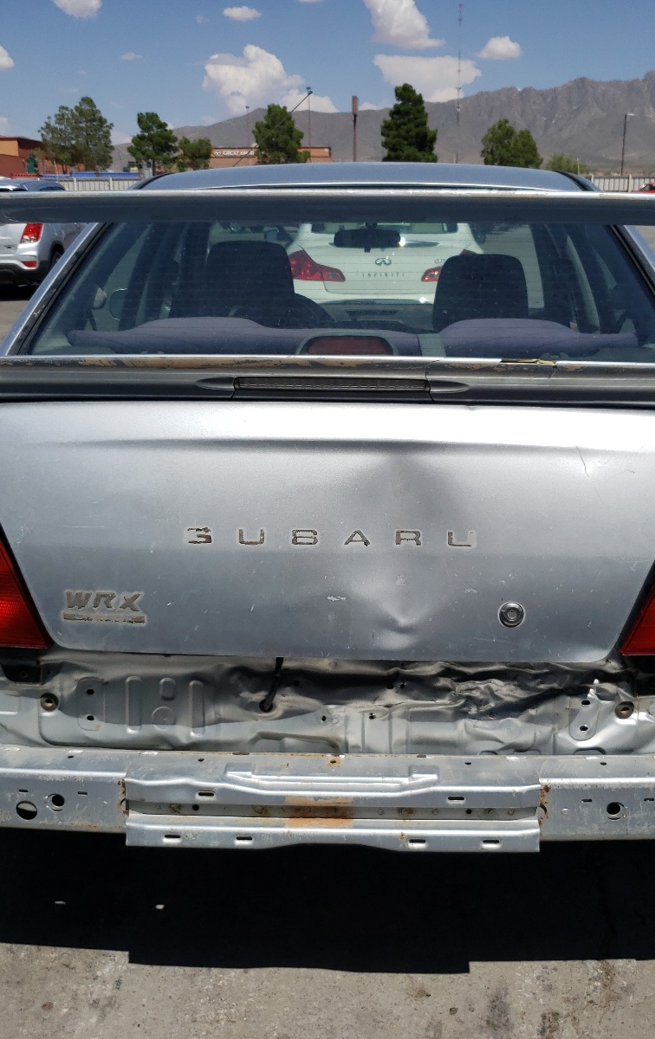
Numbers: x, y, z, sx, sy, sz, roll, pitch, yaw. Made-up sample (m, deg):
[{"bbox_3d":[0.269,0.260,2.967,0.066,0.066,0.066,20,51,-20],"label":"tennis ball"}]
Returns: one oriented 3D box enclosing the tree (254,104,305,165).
[{"bbox_3d":[-4.089,-31.742,89.570,4.368,7.421,4.368,0,18,0],"label":"tree"}]

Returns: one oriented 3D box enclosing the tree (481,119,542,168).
[{"bbox_3d":[18.615,-36.765,105.905,6.148,7.365,5.841,-1,18,0],"label":"tree"}]

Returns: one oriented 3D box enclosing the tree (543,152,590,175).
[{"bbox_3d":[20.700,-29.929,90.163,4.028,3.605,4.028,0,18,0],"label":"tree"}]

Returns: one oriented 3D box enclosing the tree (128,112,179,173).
[{"bbox_3d":[-14.887,-31.457,89.663,4.373,6.821,4.373,0,18,0],"label":"tree"}]

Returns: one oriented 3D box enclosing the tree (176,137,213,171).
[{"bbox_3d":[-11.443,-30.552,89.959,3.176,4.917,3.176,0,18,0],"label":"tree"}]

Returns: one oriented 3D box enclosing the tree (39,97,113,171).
[{"bbox_3d":[-23.288,-34.372,97.034,6.925,9.360,6.579,-1,18,0],"label":"tree"}]

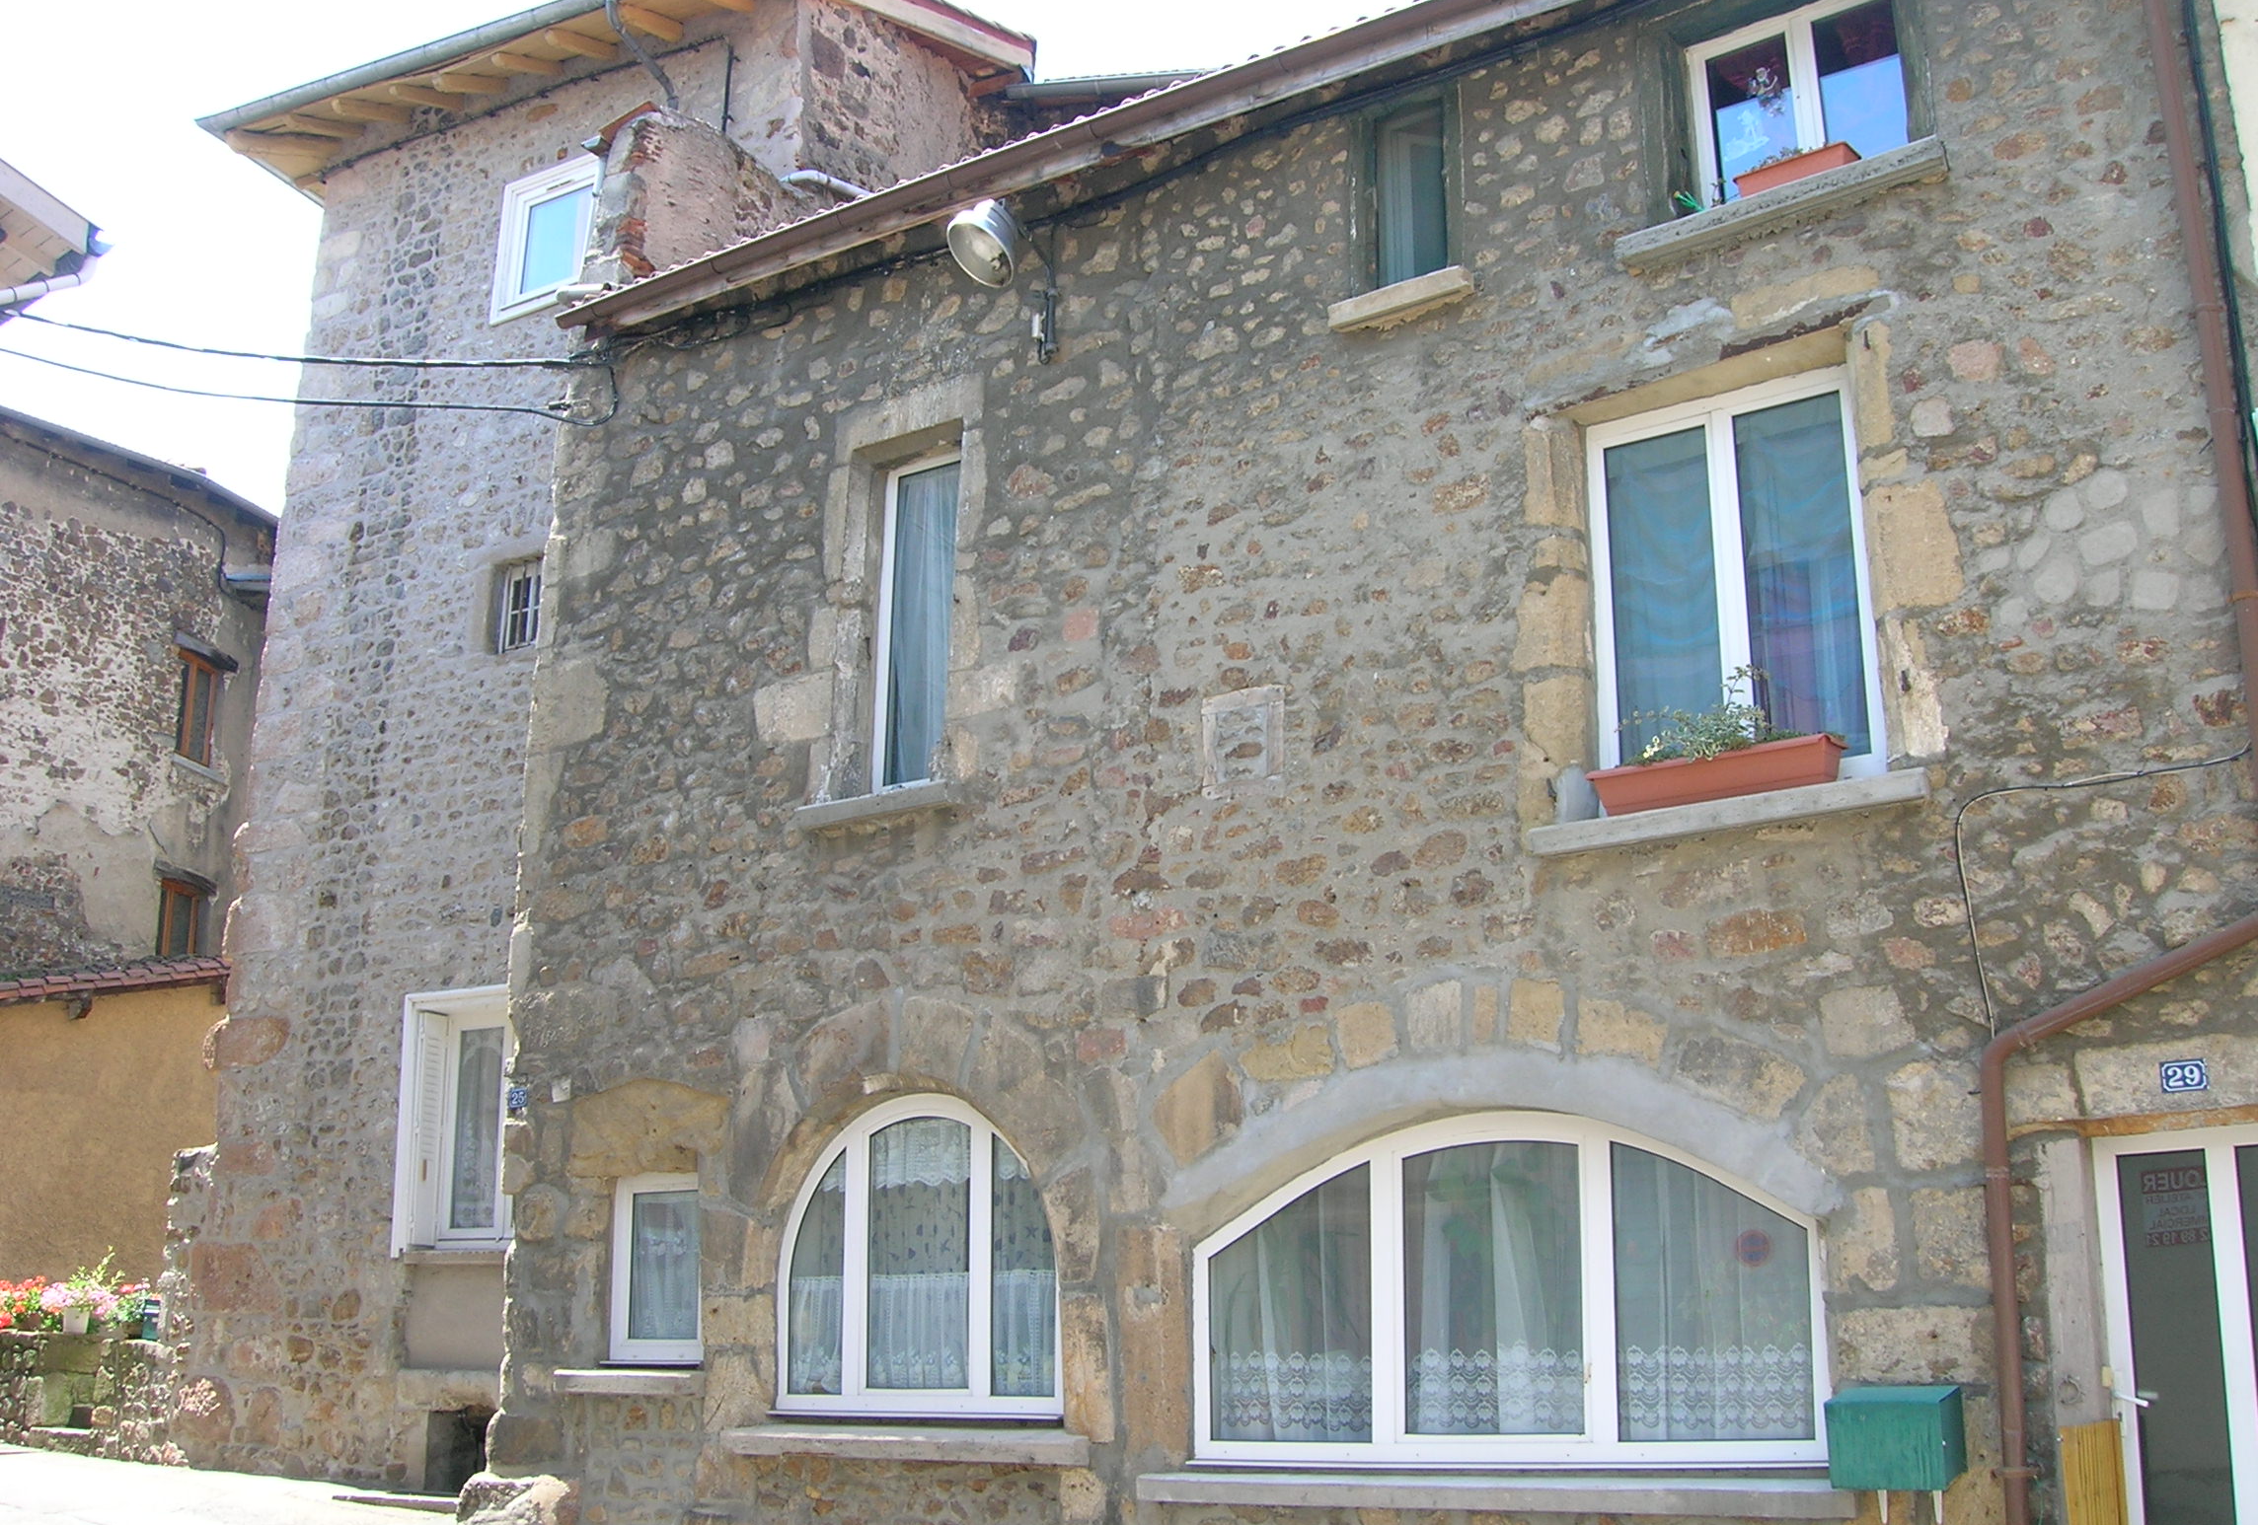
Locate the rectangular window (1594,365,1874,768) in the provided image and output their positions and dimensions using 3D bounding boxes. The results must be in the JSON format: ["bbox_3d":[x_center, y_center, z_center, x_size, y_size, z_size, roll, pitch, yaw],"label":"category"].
[{"bbox_3d":[2.456,-0.679,8.979,1.129,1.747,0.100,-10,-20,31],"label":"rectangular window"}]

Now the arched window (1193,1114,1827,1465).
[{"bbox_3d":[1.410,2.085,8.777,2.649,1.358,0.100,-10,-20,31],"label":"arched window"}]

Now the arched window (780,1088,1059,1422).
[{"bbox_3d":[-0.931,2.280,10.255,1.649,1.474,0.100,-10,-20,31],"label":"arched window"}]

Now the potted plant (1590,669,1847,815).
[{"bbox_3d":[2.496,-0.091,9.443,1.050,0.560,0.260,-11,-20,33],"label":"potted plant"}]

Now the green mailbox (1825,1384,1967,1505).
[{"bbox_3d":[2.587,2.277,7.479,0.374,0.320,0.284,-10,-20,31],"label":"green mailbox"}]

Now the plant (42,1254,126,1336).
[{"bbox_3d":[-8.390,4.285,17.800,0.600,0.640,0.500,-9,-19,28],"label":"plant"}]

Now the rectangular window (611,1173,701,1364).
[{"bbox_3d":[-2.561,2.803,12.302,0.800,1.020,0.080,-11,-20,33],"label":"rectangular window"}]

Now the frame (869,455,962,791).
[{"bbox_3d":[-1.071,-0.817,12.602,0.840,1.960,0.090,-11,-20,33],"label":"frame"}]

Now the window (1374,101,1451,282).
[{"bbox_3d":[1.353,-2.620,10.330,0.400,0.950,0.100,-10,-20,31],"label":"window"}]

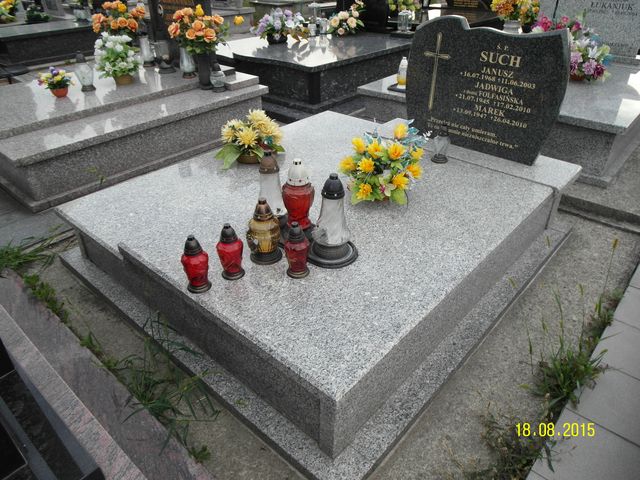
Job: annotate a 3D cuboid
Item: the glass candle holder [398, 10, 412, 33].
[{"bbox_3d":[1.118,-2.846,5.768,0.165,0.223,0.165,25,41,35],"label":"glass candle holder"}]

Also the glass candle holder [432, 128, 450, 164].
[{"bbox_3d":[0.701,-0.543,2.542,0.103,0.191,0.103,25,40,35],"label":"glass candle holder"}]

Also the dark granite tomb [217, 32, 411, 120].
[{"bbox_3d":[-0.088,-2.265,5.598,2.107,0.412,2.254,25,40,35],"label":"dark granite tomb"}]

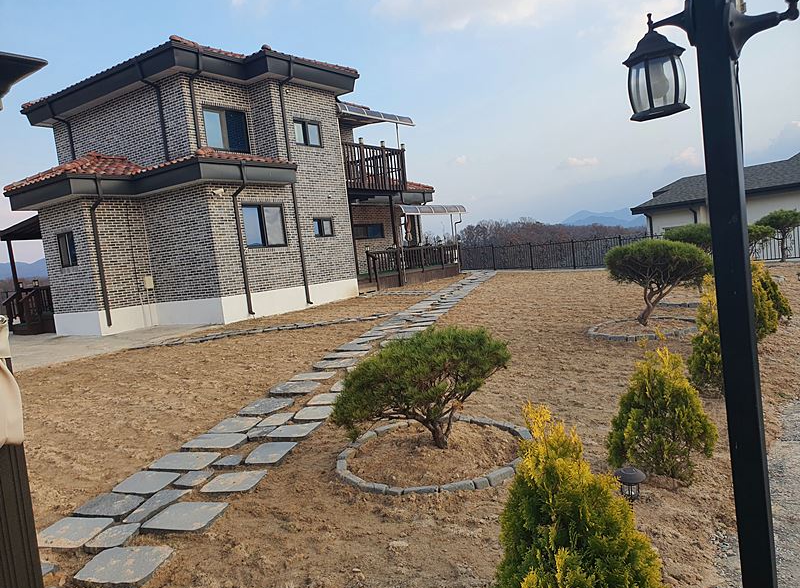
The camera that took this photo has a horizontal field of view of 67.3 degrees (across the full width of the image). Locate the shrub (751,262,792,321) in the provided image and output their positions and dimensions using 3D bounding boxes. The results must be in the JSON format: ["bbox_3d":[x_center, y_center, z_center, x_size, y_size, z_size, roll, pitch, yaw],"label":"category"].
[{"bbox_3d":[4.827,-0.051,7.914,0.634,0.757,0.634,-4,5,31],"label":"shrub"}]

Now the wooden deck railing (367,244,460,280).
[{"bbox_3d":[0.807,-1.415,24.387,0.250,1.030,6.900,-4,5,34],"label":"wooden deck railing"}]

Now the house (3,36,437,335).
[{"bbox_3d":[-4.910,-3.708,23.398,9.350,7.950,18.000,-4,5,34],"label":"house"}]

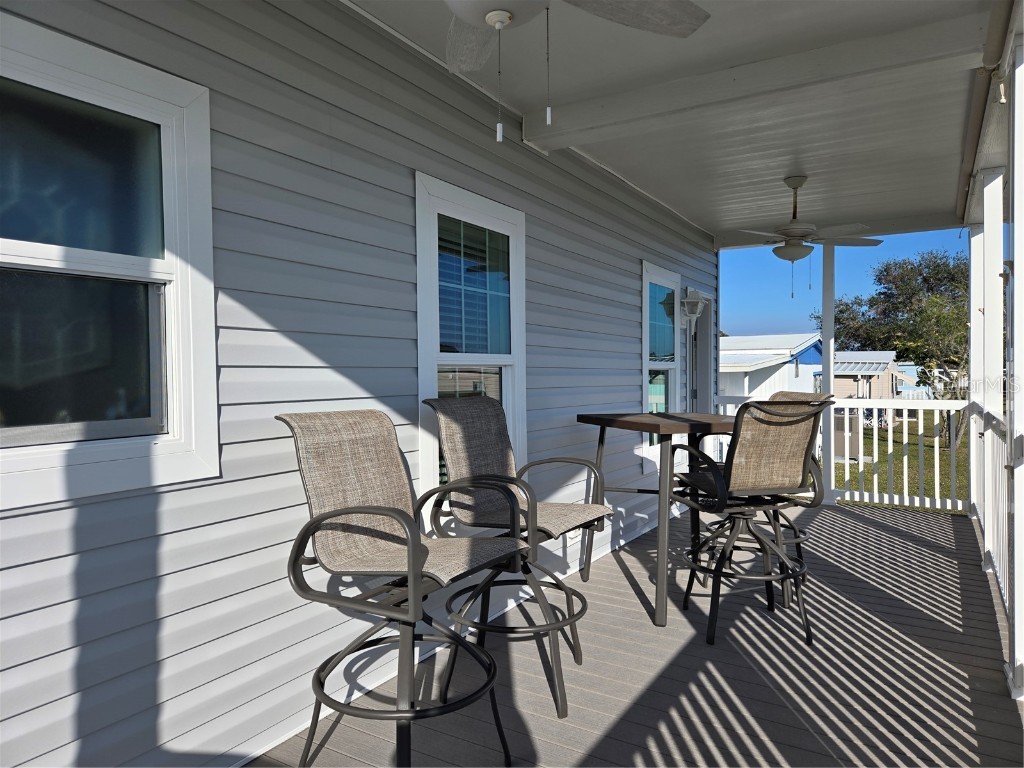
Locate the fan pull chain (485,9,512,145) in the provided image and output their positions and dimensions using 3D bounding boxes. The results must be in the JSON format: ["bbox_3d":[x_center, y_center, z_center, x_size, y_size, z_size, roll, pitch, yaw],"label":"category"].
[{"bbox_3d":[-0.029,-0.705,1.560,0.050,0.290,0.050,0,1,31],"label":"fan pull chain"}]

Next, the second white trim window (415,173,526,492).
[{"bbox_3d":[-0.185,-0.099,3.577,0.090,1.781,0.996,0,1,31],"label":"second white trim window"}]

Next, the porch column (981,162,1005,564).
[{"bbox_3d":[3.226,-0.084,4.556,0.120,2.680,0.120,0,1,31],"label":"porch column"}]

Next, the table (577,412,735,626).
[{"bbox_3d":[0.997,0.743,4.145,0.890,1.078,0.950,-1,1,-19],"label":"table"}]

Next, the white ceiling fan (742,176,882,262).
[{"bbox_3d":[2.092,-1.206,4.991,1.300,0.630,1.300,0,1,31],"label":"white ceiling fan"}]

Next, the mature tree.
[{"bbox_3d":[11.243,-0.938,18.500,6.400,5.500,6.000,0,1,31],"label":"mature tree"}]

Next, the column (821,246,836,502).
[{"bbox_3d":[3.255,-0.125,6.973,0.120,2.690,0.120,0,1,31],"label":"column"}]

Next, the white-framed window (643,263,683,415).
[{"bbox_3d":[1.347,-0.149,6.092,0.090,1.781,1.020,0,1,31],"label":"white-framed window"}]

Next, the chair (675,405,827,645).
[{"bbox_3d":[1.232,0.685,3.582,0.610,1.205,0.660,-1,1,-16],"label":"chair"}]

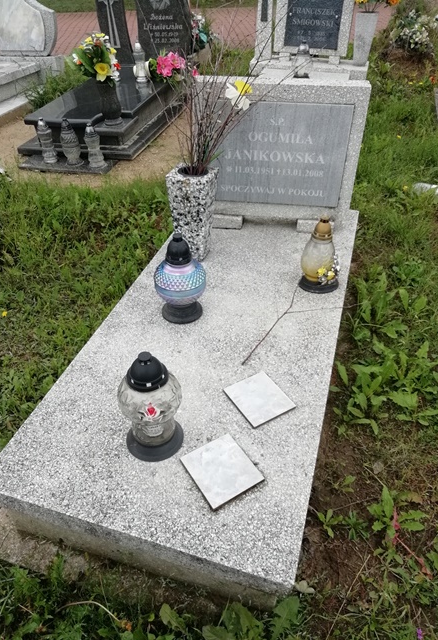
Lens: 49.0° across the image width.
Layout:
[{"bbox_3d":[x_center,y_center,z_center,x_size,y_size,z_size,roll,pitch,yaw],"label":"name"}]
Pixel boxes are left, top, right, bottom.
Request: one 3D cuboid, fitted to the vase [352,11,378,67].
[{"bbox_3d":[1.190,-2.310,3.940,0.170,0.355,0.170,11,39,13],"label":"vase"}]

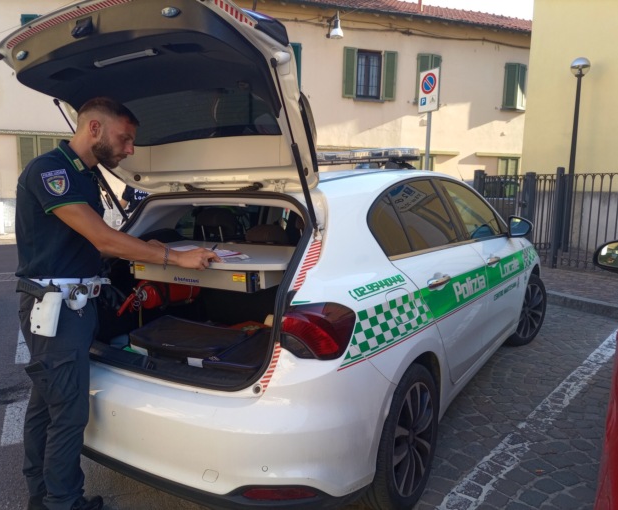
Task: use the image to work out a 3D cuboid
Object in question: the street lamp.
[{"bbox_3d":[4.880,-1.804,10.108,0.370,3.530,0.370,1,8,3],"label":"street lamp"}]

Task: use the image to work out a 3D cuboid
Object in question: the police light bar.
[{"bbox_3d":[0.159,-0.592,3.270,1.080,0.085,0.300,5,9,31],"label":"police light bar"}]

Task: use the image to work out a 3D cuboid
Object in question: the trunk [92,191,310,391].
[{"bbox_3d":[-0.498,0.080,2.299,1.100,0.680,0.700,5,9,31],"label":"trunk"}]

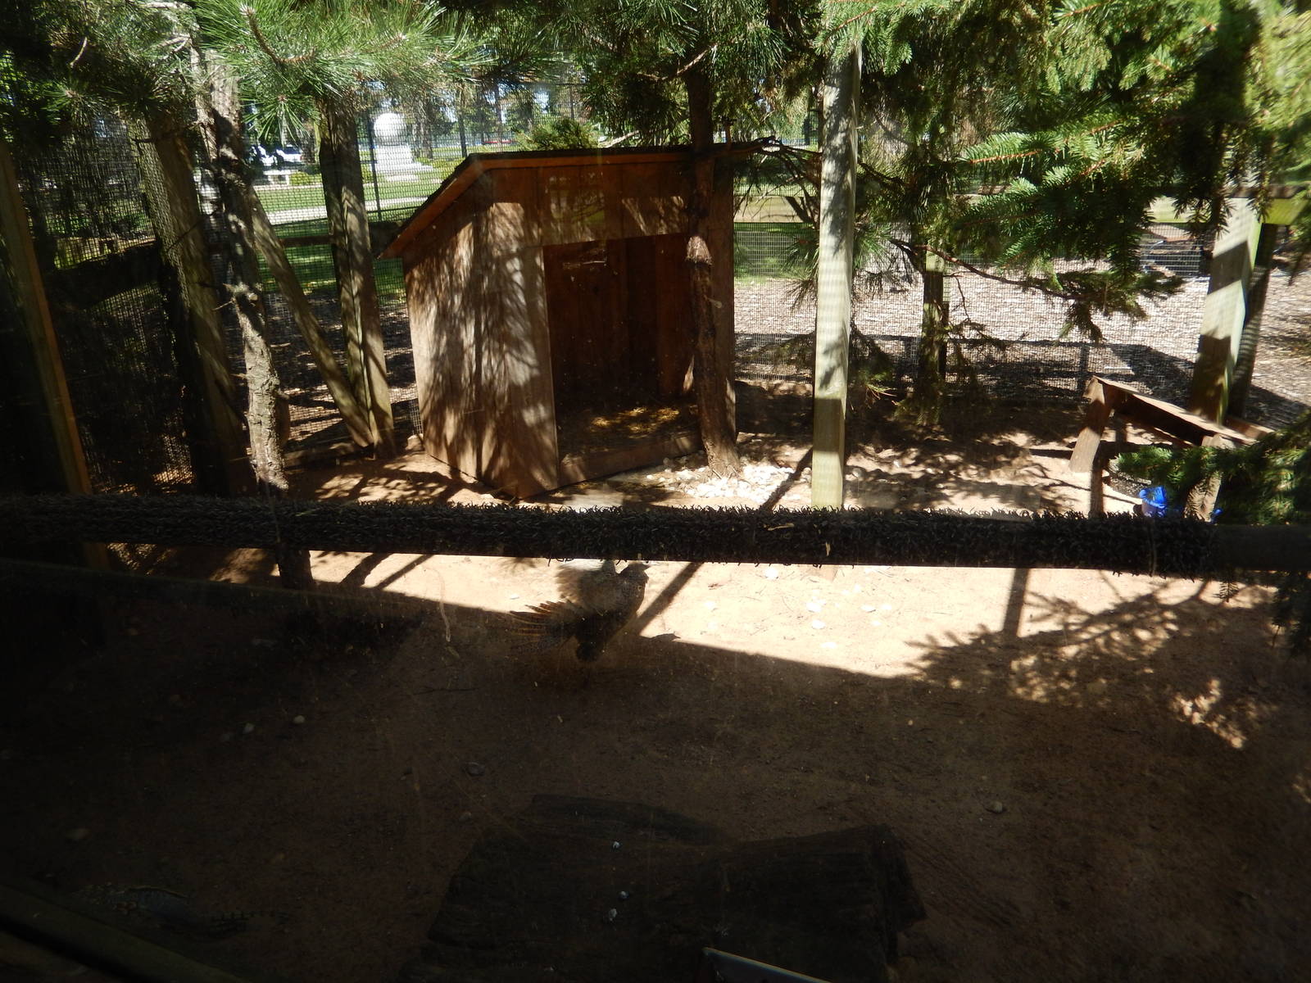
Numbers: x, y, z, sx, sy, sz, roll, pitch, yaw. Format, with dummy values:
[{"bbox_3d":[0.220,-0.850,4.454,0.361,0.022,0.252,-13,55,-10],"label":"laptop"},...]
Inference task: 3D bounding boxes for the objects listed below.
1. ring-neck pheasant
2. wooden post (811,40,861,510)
[{"bbox_3d":[-0.272,0.434,3.470,0.480,0.380,0.320,-5,20,-8],"label":"ring-neck pheasant"},{"bbox_3d":[0.790,-0.876,4.191,0.140,2.350,0.140,5,21,18],"label":"wooden post"}]

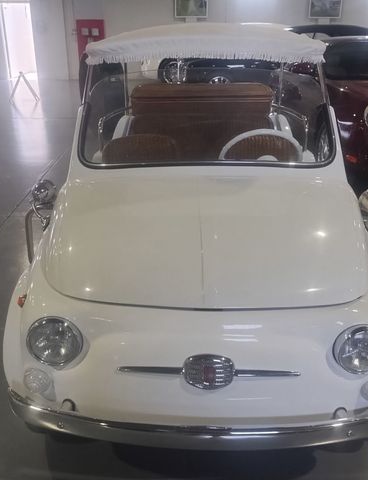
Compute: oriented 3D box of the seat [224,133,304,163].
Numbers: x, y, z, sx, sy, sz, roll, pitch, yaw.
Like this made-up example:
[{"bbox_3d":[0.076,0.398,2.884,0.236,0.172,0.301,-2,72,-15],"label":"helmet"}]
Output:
[{"bbox_3d":[0.498,-0.242,2.653,0.460,0.620,0.540,1,25,3],"label":"seat"}]

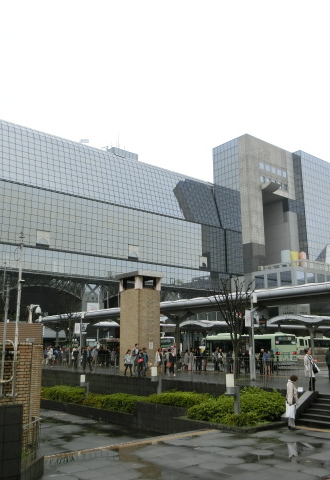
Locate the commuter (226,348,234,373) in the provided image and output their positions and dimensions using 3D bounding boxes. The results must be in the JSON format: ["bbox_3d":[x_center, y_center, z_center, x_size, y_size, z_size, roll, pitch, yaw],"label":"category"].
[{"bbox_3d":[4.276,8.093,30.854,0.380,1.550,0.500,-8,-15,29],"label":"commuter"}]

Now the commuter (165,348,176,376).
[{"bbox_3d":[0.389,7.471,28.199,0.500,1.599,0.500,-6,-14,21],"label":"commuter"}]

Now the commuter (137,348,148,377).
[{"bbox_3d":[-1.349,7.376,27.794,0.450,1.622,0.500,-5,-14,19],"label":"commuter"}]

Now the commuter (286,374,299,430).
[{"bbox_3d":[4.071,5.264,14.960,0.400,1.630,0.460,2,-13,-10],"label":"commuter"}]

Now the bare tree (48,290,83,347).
[{"bbox_3d":[-9.115,8.158,42.771,3.200,6.800,3.200,-3,-13,12],"label":"bare tree"}]

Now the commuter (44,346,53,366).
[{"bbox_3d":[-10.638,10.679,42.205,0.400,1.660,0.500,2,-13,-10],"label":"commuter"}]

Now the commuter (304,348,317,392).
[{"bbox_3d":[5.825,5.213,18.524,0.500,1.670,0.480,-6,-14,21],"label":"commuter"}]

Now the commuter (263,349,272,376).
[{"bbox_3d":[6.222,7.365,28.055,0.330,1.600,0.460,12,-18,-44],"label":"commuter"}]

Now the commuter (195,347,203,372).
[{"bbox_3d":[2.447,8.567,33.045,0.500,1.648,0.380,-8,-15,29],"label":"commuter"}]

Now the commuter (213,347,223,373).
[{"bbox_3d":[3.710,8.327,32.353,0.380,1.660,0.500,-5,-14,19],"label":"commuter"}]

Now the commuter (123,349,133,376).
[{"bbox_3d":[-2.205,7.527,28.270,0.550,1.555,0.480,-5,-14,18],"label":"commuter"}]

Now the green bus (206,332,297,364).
[{"bbox_3d":[7.985,10.599,44.814,2.500,3.000,10.500,7,-15,-29],"label":"green bus"}]

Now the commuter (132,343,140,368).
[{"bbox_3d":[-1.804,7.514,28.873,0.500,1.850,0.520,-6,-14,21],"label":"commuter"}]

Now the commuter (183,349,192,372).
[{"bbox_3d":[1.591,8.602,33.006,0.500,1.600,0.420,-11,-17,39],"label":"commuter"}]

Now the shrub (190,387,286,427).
[{"bbox_3d":[2.545,5.632,15.840,2.700,0.780,2.600,10,-17,-38],"label":"shrub"}]

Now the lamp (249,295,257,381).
[{"bbox_3d":[4.634,5.102,24.334,0.420,4.500,0.320,-2,-13,5],"label":"lamp"}]

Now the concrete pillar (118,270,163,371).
[{"bbox_3d":[-1.689,5.809,32.666,2.300,6.950,2.300,11,-18,-42],"label":"concrete pillar"}]

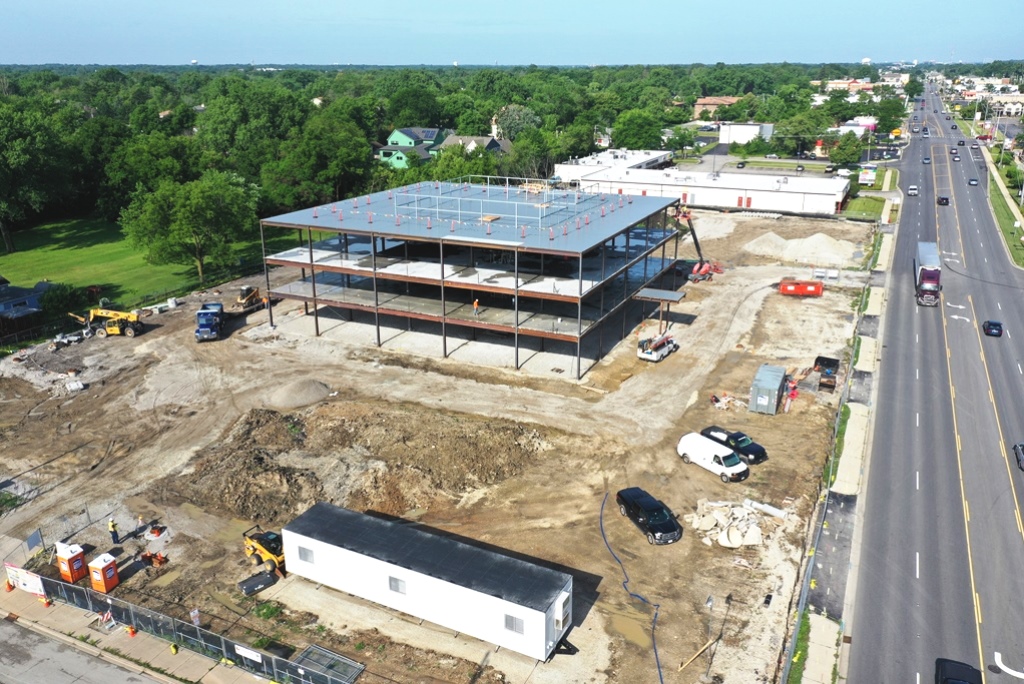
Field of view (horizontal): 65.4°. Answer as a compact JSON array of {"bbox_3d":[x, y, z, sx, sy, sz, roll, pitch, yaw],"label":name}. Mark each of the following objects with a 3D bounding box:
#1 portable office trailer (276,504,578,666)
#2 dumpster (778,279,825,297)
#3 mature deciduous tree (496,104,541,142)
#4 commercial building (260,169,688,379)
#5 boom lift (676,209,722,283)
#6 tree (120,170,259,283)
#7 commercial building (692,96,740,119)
[{"bbox_3d":[-5.324,14.141,48.338,18.500,3.400,3.600,9,22,25],"label":"portable office trailer"},{"bbox_3d":[40.586,-7.544,111.900,5.900,1.650,2.300,2,20,7],"label":"dumpster"},{"bbox_3d":[2.169,-74.055,278.138,15.200,16.800,14.800,0,19,0],"label":"mature deciduous tree"},{"bbox_3d":[-3.358,-11.929,103.588,40.726,15.900,36.912,9,21,24],"label":"commercial building"},{"bbox_3d":[27.204,-14.119,116.253,7.800,11.300,3.400,-16,25,-37],"label":"boom lift"},{"bbox_3d":[-47.552,-16.661,116.901,20.000,16.500,19.000,0,19,0],"label":"tree"},{"bbox_3d":[102.960,-116.537,398.219,20.500,9.600,15.000,7,21,21],"label":"commercial building"}]

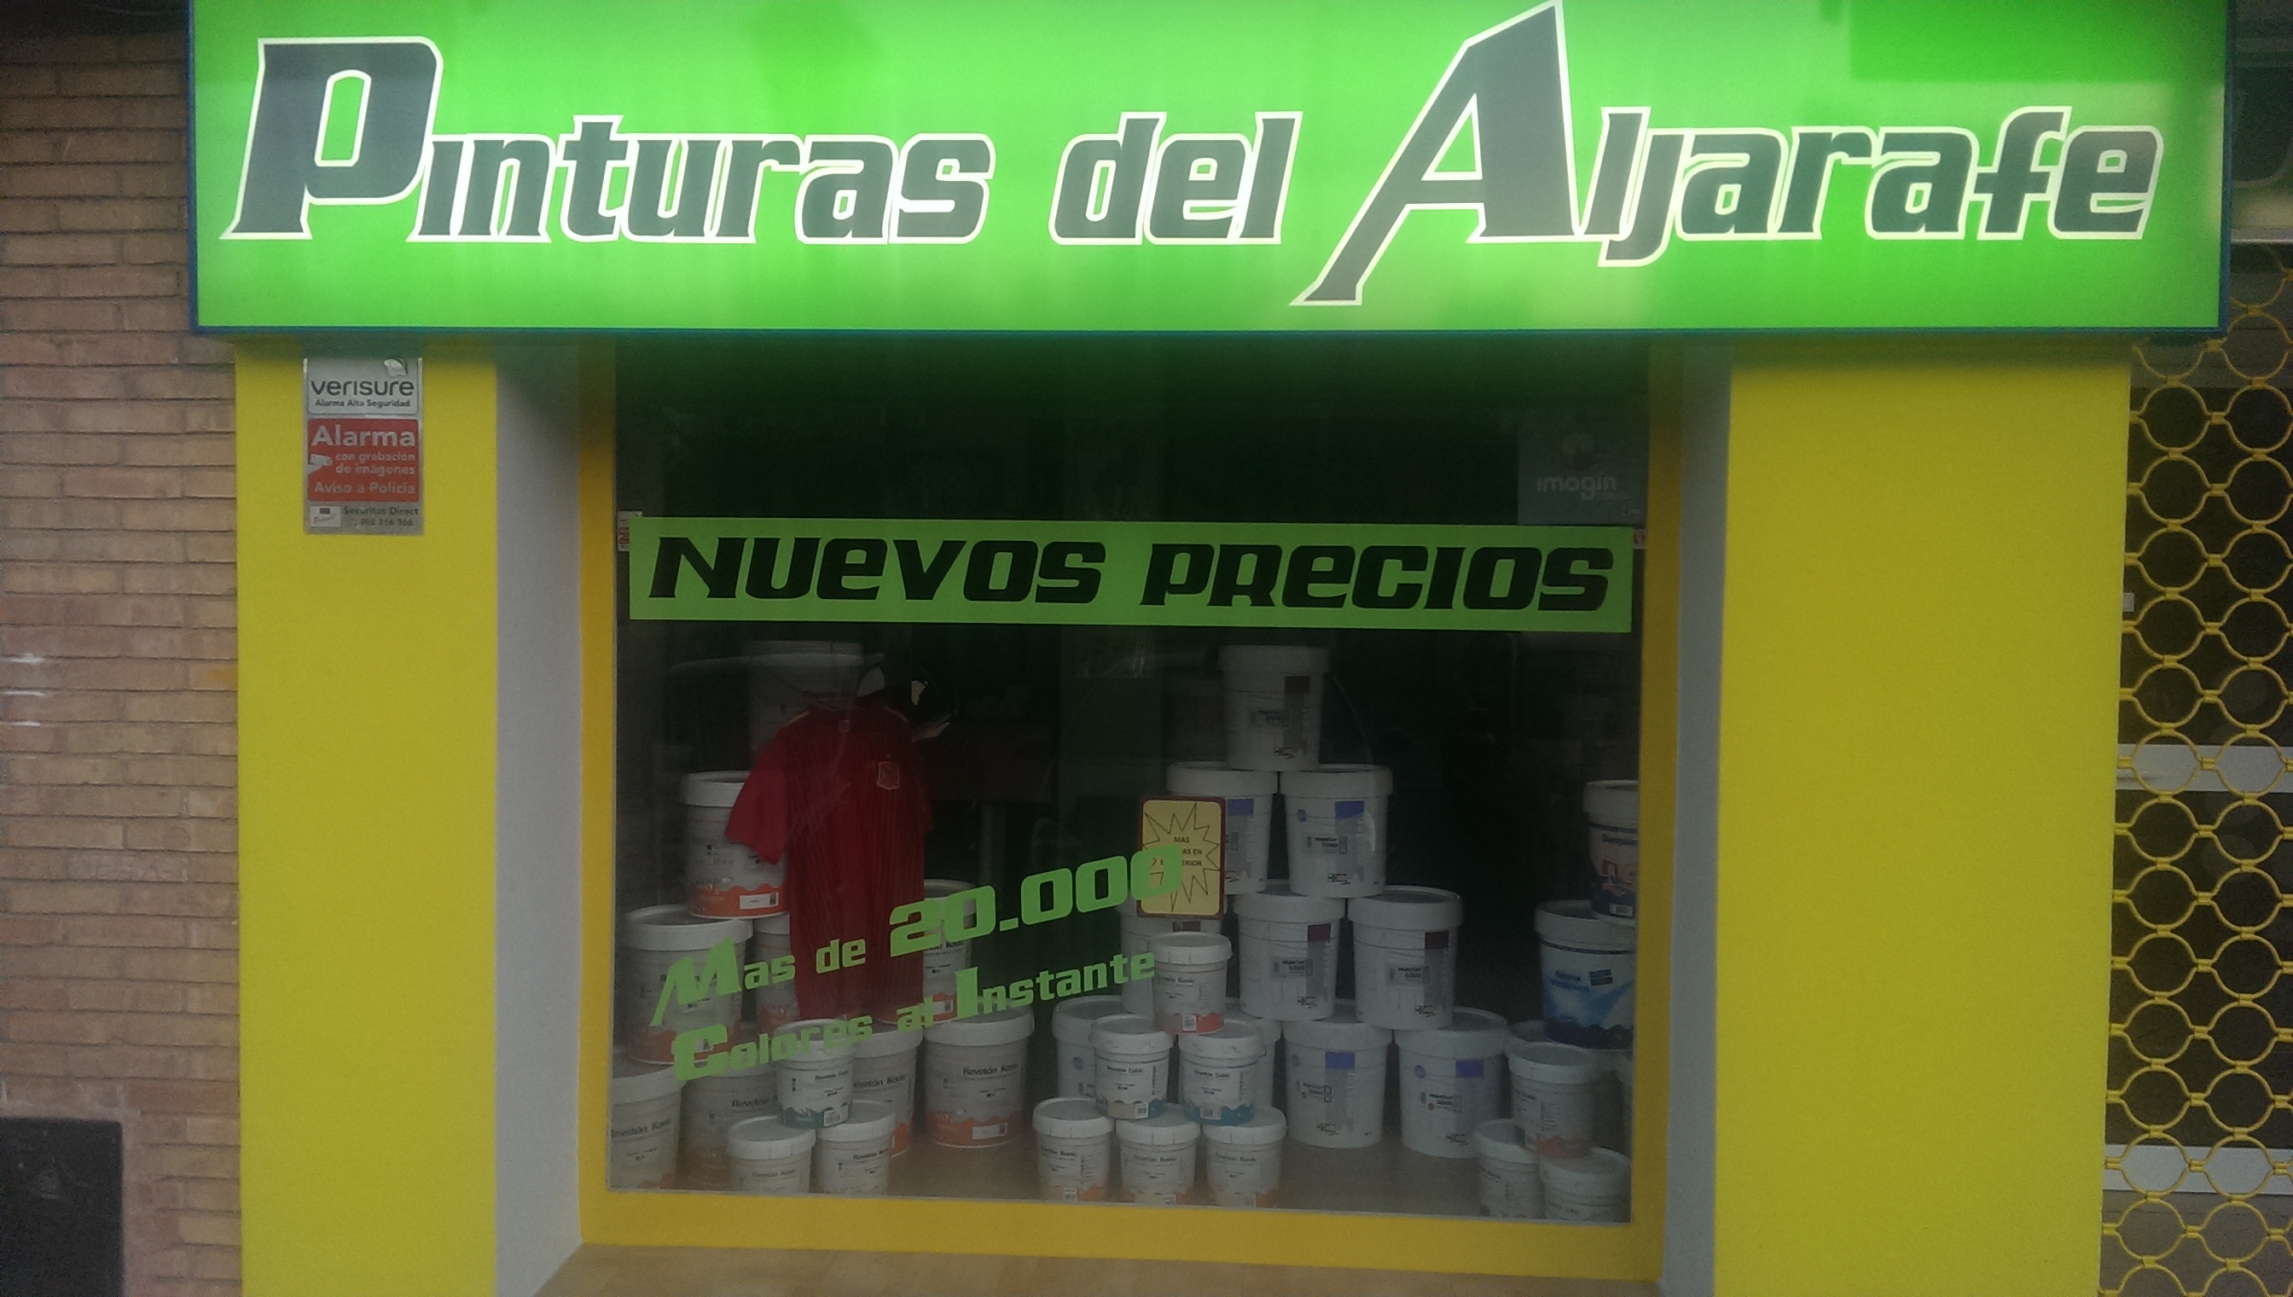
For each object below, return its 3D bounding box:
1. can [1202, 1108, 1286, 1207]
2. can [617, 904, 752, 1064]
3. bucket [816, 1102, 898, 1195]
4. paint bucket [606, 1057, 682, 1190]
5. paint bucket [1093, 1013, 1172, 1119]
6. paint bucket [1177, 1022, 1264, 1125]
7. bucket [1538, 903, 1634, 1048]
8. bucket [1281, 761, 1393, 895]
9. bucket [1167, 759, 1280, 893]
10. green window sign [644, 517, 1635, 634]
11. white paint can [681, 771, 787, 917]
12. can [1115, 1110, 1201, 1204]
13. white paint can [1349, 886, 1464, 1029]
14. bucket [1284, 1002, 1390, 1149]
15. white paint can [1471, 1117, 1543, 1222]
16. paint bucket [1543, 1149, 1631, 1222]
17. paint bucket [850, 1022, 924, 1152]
[{"bbox_3d":[0.227,1.179,3.924,0.191,0.199,0.191,1,1,0],"label":"can"},{"bbox_3d":[-1.085,0.797,4.048,0.293,0.321,0.293,0,2,-15],"label":"can"},{"bbox_3d":[-0.680,1.190,4.000,0.194,0.205,0.194,1,2,0],"label":"bucket"},{"bbox_3d":[-1.219,1.125,3.967,0.294,0.324,0.294,1,2,0],"label":"paint bucket"},{"bbox_3d":[-0.032,0.976,3.961,0.191,0.199,0.191,1,1,8],"label":"paint bucket"},{"bbox_3d":[0.174,0.994,3.998,0.194,0.205,0.194,1,2,0],"label":"paint bucket"},{"bbox_3d":[1.108,0.804,4.214,0.289,0.316,0.289,1,2,21],"label":"bucket"},{"bbox_3d":[0.495,0.472,4.440,0.290,0.319,0.290,1,1,9],"label":"bucket"},{"bbox_3d":[0.200,0.468,4.472,0.290,0.319,0.290,1,1,3],"label":"bucket"},{"bbox_3d":[-0.052,-0.157,3.586,2.119,0.217,0.006,1,2,4],"label":"green window sign"},{"bbox_3d":[-0.980,0.474,4.154,0.294,0.324,0.294,1,2,0],"label":"white paint can"},{"bbox_3d":[0.028,1.176,3.929,0.191,0.199,0.191,1,1,0],"label":"can"},{"bbox_3d":[0.673,0.806,4.436,0.293,0.321,0.293,1,2,9],"label":"white paint can"},{"bbox_3d":[0.498,1.109,4.454,0.290,0.319,0.290,1,1,10],"label":"bucket"},{"bbox_3d":[0.851,1.210,3.901,0.194,0.205,0.194,1,2,0],"label":"white paint can"},{"bbox_3d":[0.955,1.217,3.711,0.194,0.205,0.194,1,2,0],"label":"paint bucket"},{"bbox_3d":[-0.708,1.103,4.314,0.288,0.310,0.288,1,1,0],"label":"paint bucket"}]

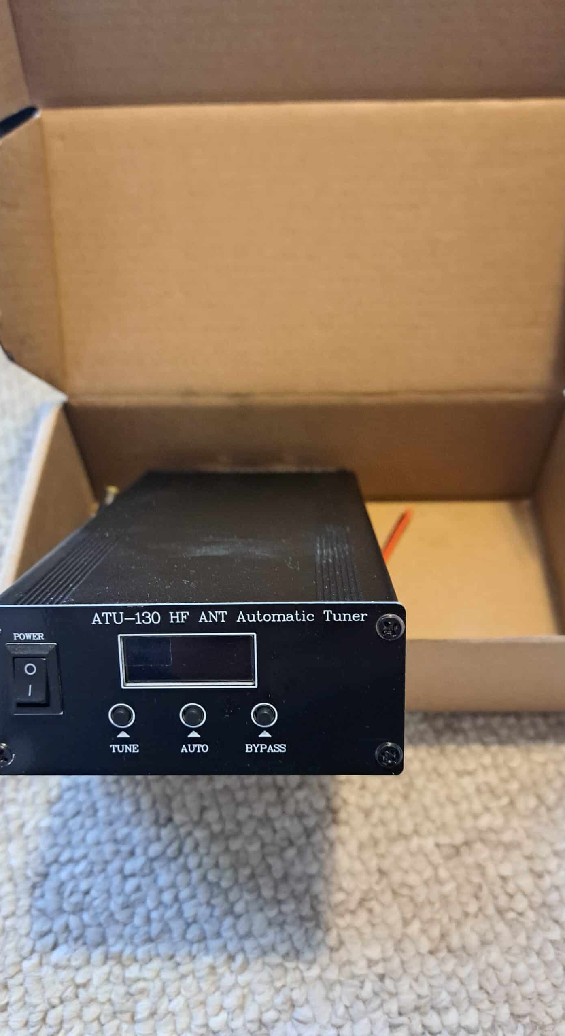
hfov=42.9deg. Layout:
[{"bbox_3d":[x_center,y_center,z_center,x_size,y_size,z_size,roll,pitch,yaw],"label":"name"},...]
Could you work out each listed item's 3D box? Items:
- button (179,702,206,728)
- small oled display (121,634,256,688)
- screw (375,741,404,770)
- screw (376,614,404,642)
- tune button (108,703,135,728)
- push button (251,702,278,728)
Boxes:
[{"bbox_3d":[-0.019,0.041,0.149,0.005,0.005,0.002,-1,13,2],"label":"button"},{"bbox_3d":[-0.019,0.029,0.147,0.028,0.012,0.002,-1,13,2],"label":"small oled display"},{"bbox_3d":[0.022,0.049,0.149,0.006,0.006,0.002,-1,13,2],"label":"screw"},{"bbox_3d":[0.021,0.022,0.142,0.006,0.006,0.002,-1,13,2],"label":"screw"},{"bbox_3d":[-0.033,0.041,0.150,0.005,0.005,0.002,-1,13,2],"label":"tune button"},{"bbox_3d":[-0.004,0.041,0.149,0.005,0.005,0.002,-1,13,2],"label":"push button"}]

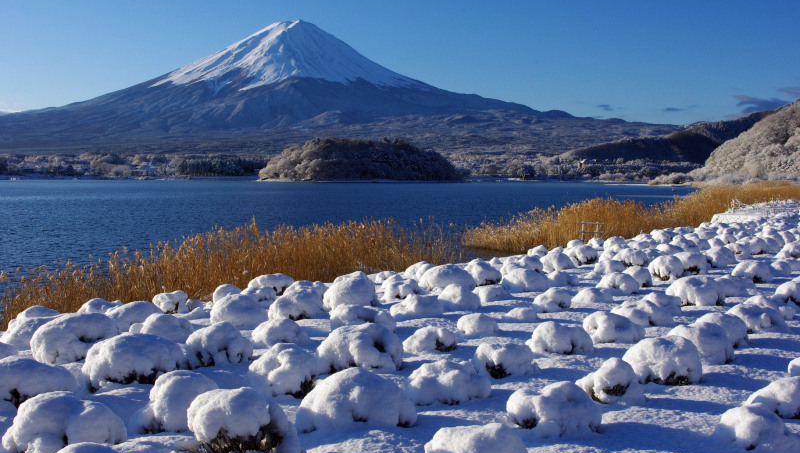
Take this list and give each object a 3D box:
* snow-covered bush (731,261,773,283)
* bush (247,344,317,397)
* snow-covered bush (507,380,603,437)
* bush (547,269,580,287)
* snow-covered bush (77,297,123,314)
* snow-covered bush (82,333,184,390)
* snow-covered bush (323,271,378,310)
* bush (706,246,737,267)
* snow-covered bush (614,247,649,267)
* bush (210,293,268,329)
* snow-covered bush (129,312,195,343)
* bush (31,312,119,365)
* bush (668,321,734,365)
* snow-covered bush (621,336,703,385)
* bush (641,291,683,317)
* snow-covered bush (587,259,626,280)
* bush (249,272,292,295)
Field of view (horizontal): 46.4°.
[{"bbox_3d":[5.924,0.751,15.650,0.644,0.341,0.592,1,3,21],"label":"snow-covered bush"},{"bbox_3d":[-1.058,1.275,8.457,0.621,0.432,0.572,0,3,-7],"label":"bush"},{"bbox_3d":[1.428,1.653,8.664,0.874,0.434,0.787,1,3,9],"label":"snow-covered bush"},{"bbox_3d":[3.481,1.082,19.853,0.681,0.330,0.613,1,3,10],"label":"bush"},{"bbox_3d":[-4.106,1.113,12.803,0.605,0.279,0.556,-1,3,-18],"label":"snow-covered bush"},{"bbox_3d":[-2.281,1.125,7.985,0.849,0.408,0.747,-1,3,-16],"label":"snow-covered bush"},{"bbox_3d":[-0.883,1.107,16.627,0.999,0.639,0.899,0,3,-3],"label":"snow-covered bush"},{"bbox_3d":[8.157,0.772,23.657,0.863,0.525,0.776,1,3,19],"label":"bush"},{"bbox_3d":[5.042,0.650,20.312,0.725,0.386,0.667,1,3,14],"label":"snow-covered bush"},{"bbox_3d":[-2.512,1.296,14.585,0.907,0.489,0.817,-1,3,-10],"label":"bush"},{"bbox_3d":[-3.374,1.427,13.241,0.909,0.376,0.818,-1,3,-14],"label":"snow-covered bush"},{"bbox_3d":[-3.145,1.059,9.002,0.803,0.431,0.738,-1,3,-19],"label":"bush"},{"bbox_3d":[3.824,1.446,11.856,0.865,0.494,0.778,1,3,18],"label":"bush"},{"bbox_3d":[2.277,1.140,8.081,0.668,0.367,0.614,1,3,16],"label":"snow-covered bush"},{"bbox_3d":[3.663,1.074,13.058,0.576,0.330,0.530,1,3,16],"label":"bush"},{"bbox_3d":[4.000,0.803,17.979,0.717,0.335,0.660,1,3,13],"label":"snow-covered bush"},{"bbox_3d":[-2.565,1.119,18.465,0.871,0.411,0.784,0,3,-8],"label":"bush"}]

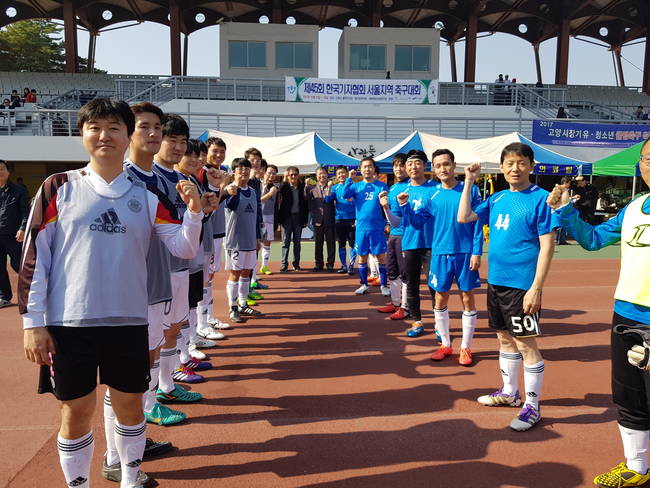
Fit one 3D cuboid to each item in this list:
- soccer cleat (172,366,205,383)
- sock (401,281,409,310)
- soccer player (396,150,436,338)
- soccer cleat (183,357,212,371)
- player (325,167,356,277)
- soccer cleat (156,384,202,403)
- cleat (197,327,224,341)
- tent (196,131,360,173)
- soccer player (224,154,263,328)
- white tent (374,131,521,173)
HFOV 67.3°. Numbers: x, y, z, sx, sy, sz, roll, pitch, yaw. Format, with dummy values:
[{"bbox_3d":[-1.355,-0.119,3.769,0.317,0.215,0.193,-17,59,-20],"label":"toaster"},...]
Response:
[{"bbox_3d":[-1.012,0.946,3.587,0.280,0.110,0.100,2,7,16],"label":"soccer cleat"},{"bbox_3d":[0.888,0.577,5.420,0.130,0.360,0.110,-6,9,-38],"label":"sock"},{"bbox_3d":[0.939,0.031,4.581,0.580,1.760,0.470,4,8,25],"label":"soccer player"},{"bbox_3d":[-1.043,0.943,3.957,0.280,0.105,0.105,1,8,10],"label":"soccer cleat"},{"bbox_3d":[0.292,-0.404,8.158,0.560,1.750,0.400,2,7,11],"label":"player"},{"bbox_3d":[-0.970,0.983,3.249,0.295,0.115,0.100,0,7,-2],"label":"soccer cleat"},{"bbox_3d":[-1.106,0.841,4.734,0.290,0.105,0.105,3,8,24],"label":"cleat"},{"bbox_3d":[-1.863,-1.819,14.272,6.000,2.920,3.000,0,7,-4],"label":"tent"},{"bbox_3d":[-0.896,-0.043,5.271,0.490,1.720,0.420,-4,9,-30],"label":"soccer player"},{"bbox_3d":[4.184,-1.855,14.660,6.000,2.920,3.000,0,7,-4],"label":"white tent"}]

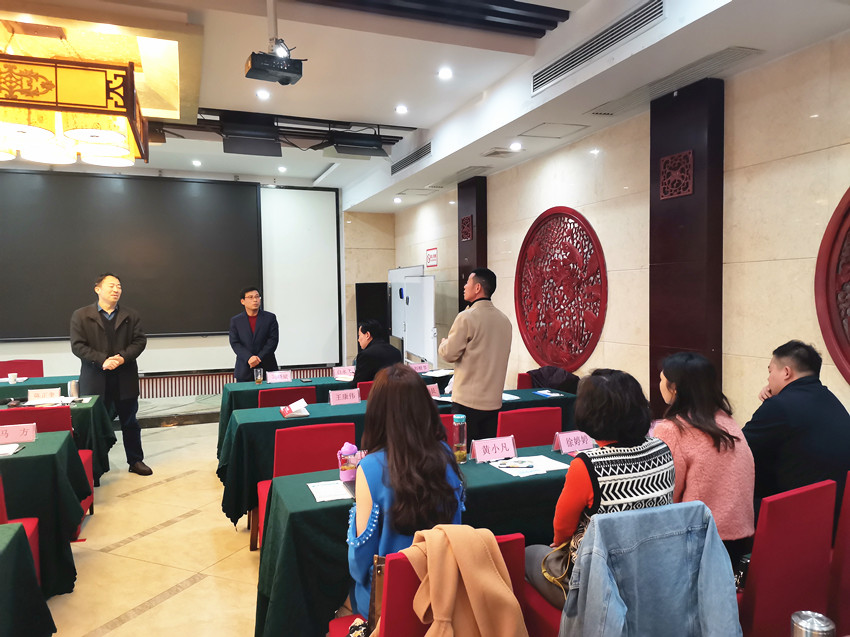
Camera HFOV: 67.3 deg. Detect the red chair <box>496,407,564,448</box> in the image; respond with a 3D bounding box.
[{"bbox_3d":[0.509,0.919,3.801,0.460,0.840,0.530,-1,2,-18],"label":"red chair"}]

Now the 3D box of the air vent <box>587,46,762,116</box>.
[{"bbox_3d":[1.532,-1.503,4.132,0.220,0.025,1.370,-2,2,-21],"label":"air vent"}]

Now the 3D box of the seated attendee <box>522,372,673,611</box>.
[{"bbox_3d":[0.542,0.781,2.213,0.500,1.220,0.700,-2,2,-31],"label":"seated attendee"}]

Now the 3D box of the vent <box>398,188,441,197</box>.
[{"bbox_3d":[-0.086,-1.636,8.249,0.420,0.020,0.400,-1,2,-21],"label":"vent"}]

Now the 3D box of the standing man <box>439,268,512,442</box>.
[{"bbox_3d":[0.318,0.519,3.888,0.370,1.660,0.480,1,3,44],"label":"standing man"}]

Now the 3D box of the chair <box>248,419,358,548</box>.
[{"bbox_3d":[-0.620,0.948,3.400,0.460,0.840,0.530,-1,2,-21],"label":"chair"}]

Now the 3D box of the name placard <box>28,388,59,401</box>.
[{"bbox_3d":[-2.727,0.553,4.581,0.200,0.092,0.068,-1,2,-21],"label":"name placard"}]

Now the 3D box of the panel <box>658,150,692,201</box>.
[{"bbox_3d":[1.685,-0.957,4.280,0.025,0.290,0.297,-2,2,-21],"label":"panel"}]

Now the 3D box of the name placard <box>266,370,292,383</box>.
[{"bbox_3d":[-1.267,0.506,5.551,0.208,0.100,0.085,-2,2,-21],"label":"name placard"}]

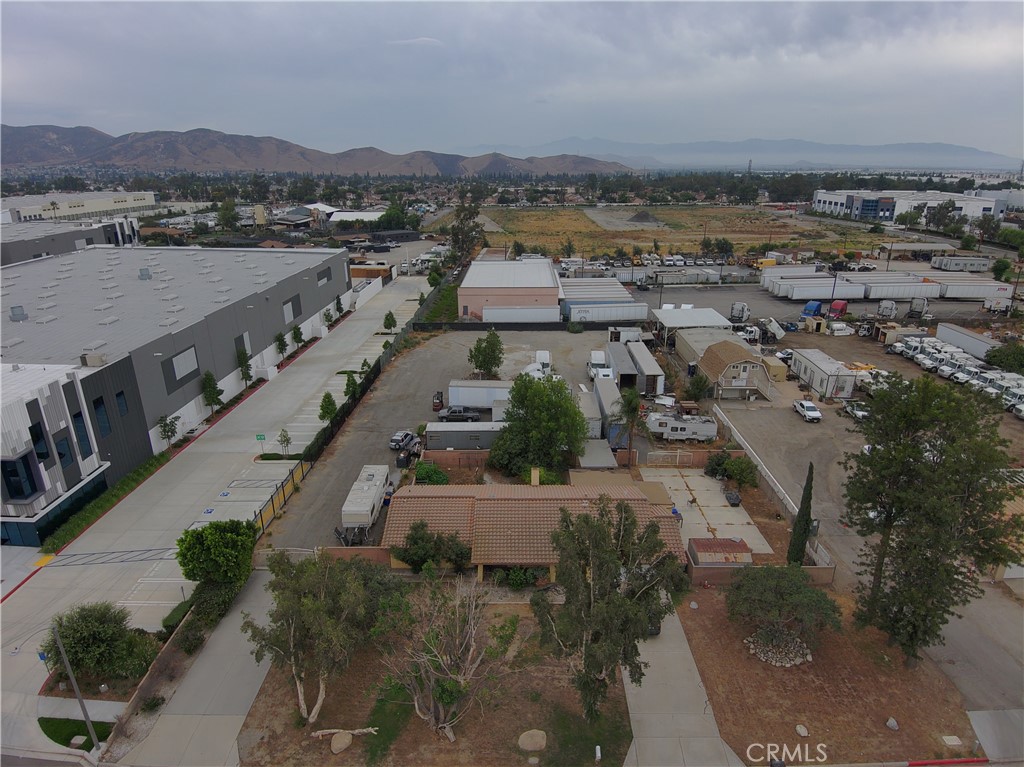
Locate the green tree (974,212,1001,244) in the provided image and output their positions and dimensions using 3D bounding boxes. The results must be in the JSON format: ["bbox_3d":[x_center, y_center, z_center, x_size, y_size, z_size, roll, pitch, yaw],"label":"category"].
[{"bbox_3d":[199.950,-65.651,260.685,9.200,10.600,8.700,0,20,0],"label":"green tree"}]

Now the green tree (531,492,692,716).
[{"bbox_3d":[5.400,13.055,34.575,8.200,13.700,7.500,0,19,0],"label":"green tree"}]

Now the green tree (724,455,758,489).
[{"bbox_3d":[23.255,8.697,62.772,3.300,3.300,3.100,0,20,0],"label":"green tree"}]

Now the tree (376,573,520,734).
[{"bbox_3d":[-2.952,15.611,34.681,7.900,9.000,7.200,0,19,0],"label":"tree"}]

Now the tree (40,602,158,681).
[{"bbox_3d":[-26.100,16.460,39.564,6.900,4.000,5.400,0,19,0],"label":"tree"}]

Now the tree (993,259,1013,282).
[{"bbox_3d":[135.061,-31.230,171.025,4.700,5.900,4.500,0,20,0],"label":"tree"}]

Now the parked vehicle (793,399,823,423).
[{"bbox_3d":[37.936,3.395,79.926,1.900,1.780,5.300,0,20,-1],"label":"parked vehicle"}]

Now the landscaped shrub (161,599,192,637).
[{"bbox_3d":[-23.400,16.367,44.188,1.400,1.150,3.200,0,19,0],"label":"landscaped shrub"}]

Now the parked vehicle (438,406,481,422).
[{"bbox_3d":[-6.594,3.817,78.783,5.270,1.750,1.850,0,20,0],"label":"parked vehicle"}]

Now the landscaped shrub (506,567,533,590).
[{"bbox_3d":[0.541,14.920,47.679,1.850,1.700,1.700,0,20,0],"label":"landscaped shrub"}]

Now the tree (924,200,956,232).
[{"bbox_3d":[195.781,-75.969,281.430,13.000,13.800,12.500,0,19,0],"label":"tree"}]

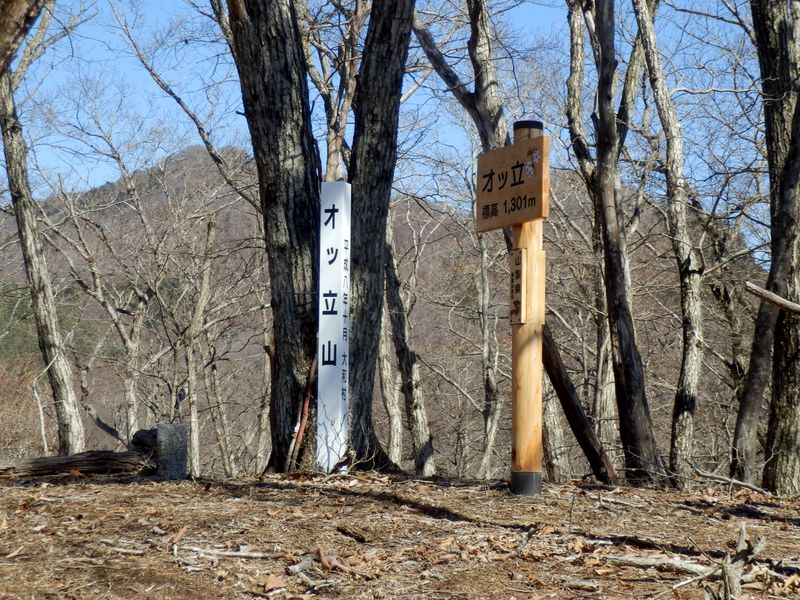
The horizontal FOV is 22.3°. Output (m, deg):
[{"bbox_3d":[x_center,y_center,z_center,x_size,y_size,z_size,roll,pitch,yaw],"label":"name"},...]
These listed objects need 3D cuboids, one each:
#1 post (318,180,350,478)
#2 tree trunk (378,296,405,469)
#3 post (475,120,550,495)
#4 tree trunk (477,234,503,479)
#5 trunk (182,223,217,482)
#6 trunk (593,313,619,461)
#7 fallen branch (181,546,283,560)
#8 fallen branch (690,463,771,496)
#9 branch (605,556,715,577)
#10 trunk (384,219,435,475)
[{"bbox_3d":[-0.336,0.146,10.400,0.118,1.488,0.118,-1,-5,20],"label":"post"},{"bbox_3d":[-0.055,0.514,13.200,0.117,1.105,0.097,-3,-4,0],"label":"tree trunk"},{"bbox_3d":[0.604,0.035,9.888,0.195,1.821,0.585,3,-5,-32],"label":"post"},{"bbox_3d":[0.578,0.363,13.200,0.143,1.585,0.097,0,-4,0],"label":"tree trunk"},{"bbox_3d":[-1.239,0.284,12.600,0.167,1.613,0.099,0,-4,0],"label":"trunk"},{"bbox_3d":[1.394,0.586,13.800,0.149,1.004,0.129,0,-4,0],"label":"trunk"},{"bbox_3d":[-0.690,1.031,8.300,0.477,0.029,0.041,1,-4,25],"label":"fallen branch"},{"bbox_3d":[1.637,0.890,10.100,0.027,0.027,0.532,4,10,-40],"label":"fallen branch"},{"bbox_3d":[1.015,1.044,8.000,0.493,0.035,0.039,2,-2,38],"label":"branch"},{"bbox_3d":[0.052,0.284,12.600,0.149,1.600,0.124,-7,-4,0],"label":"trunk"}]

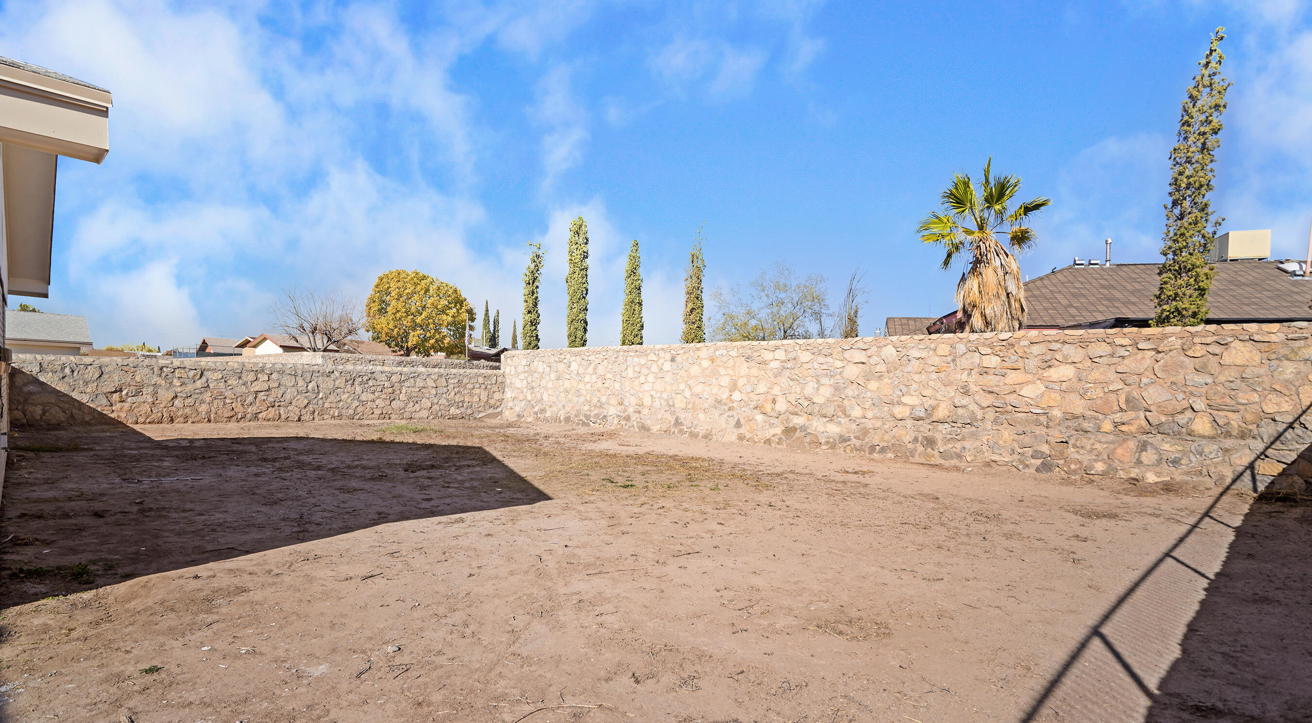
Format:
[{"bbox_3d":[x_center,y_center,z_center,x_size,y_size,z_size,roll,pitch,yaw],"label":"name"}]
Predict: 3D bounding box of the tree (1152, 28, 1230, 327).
[{"bbox_3d":[8.076,-1.780,8.818,1.190,6.530,0.980,0,-1,0],"label":"tree"}]

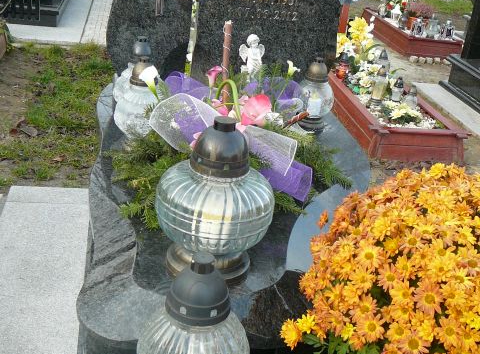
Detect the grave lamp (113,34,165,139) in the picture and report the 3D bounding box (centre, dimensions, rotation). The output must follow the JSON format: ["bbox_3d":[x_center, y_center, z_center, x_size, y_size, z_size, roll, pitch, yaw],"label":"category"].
[{"bbox_3d":[-0.344,-0.296,2.263,0.165,0.255,0.190,1,26,-9],"label":"grave lamp"}]

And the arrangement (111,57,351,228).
[{"bbox_3d":[-0.017,-0.146,1.982,0.690,0.270,0.720,1,26,-9],"label":"arrangement"}]

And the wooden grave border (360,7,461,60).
[{"bbox_3d":[1.759,-1.519,6.766,0.570,0.175,1.460,1,26,-9],"label":"wooden grave border"}]

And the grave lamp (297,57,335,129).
[{"bbox_3d":[0.293,-0.317,2.433,0.125,0.255,0.125,1,26,-9],"label":"grave lamp"}]

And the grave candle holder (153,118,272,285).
[{"bbox_3d":[-0.057,0.040,1.485,0.262,0.362,0.262,1,26,-9],"label":"grave candle holder"}]

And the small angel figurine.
[{"bbox_3d":[0.046,-0.469,2.665,0.100,0.200,0.080,3,25,-5],"label":"small angel figurine"}]

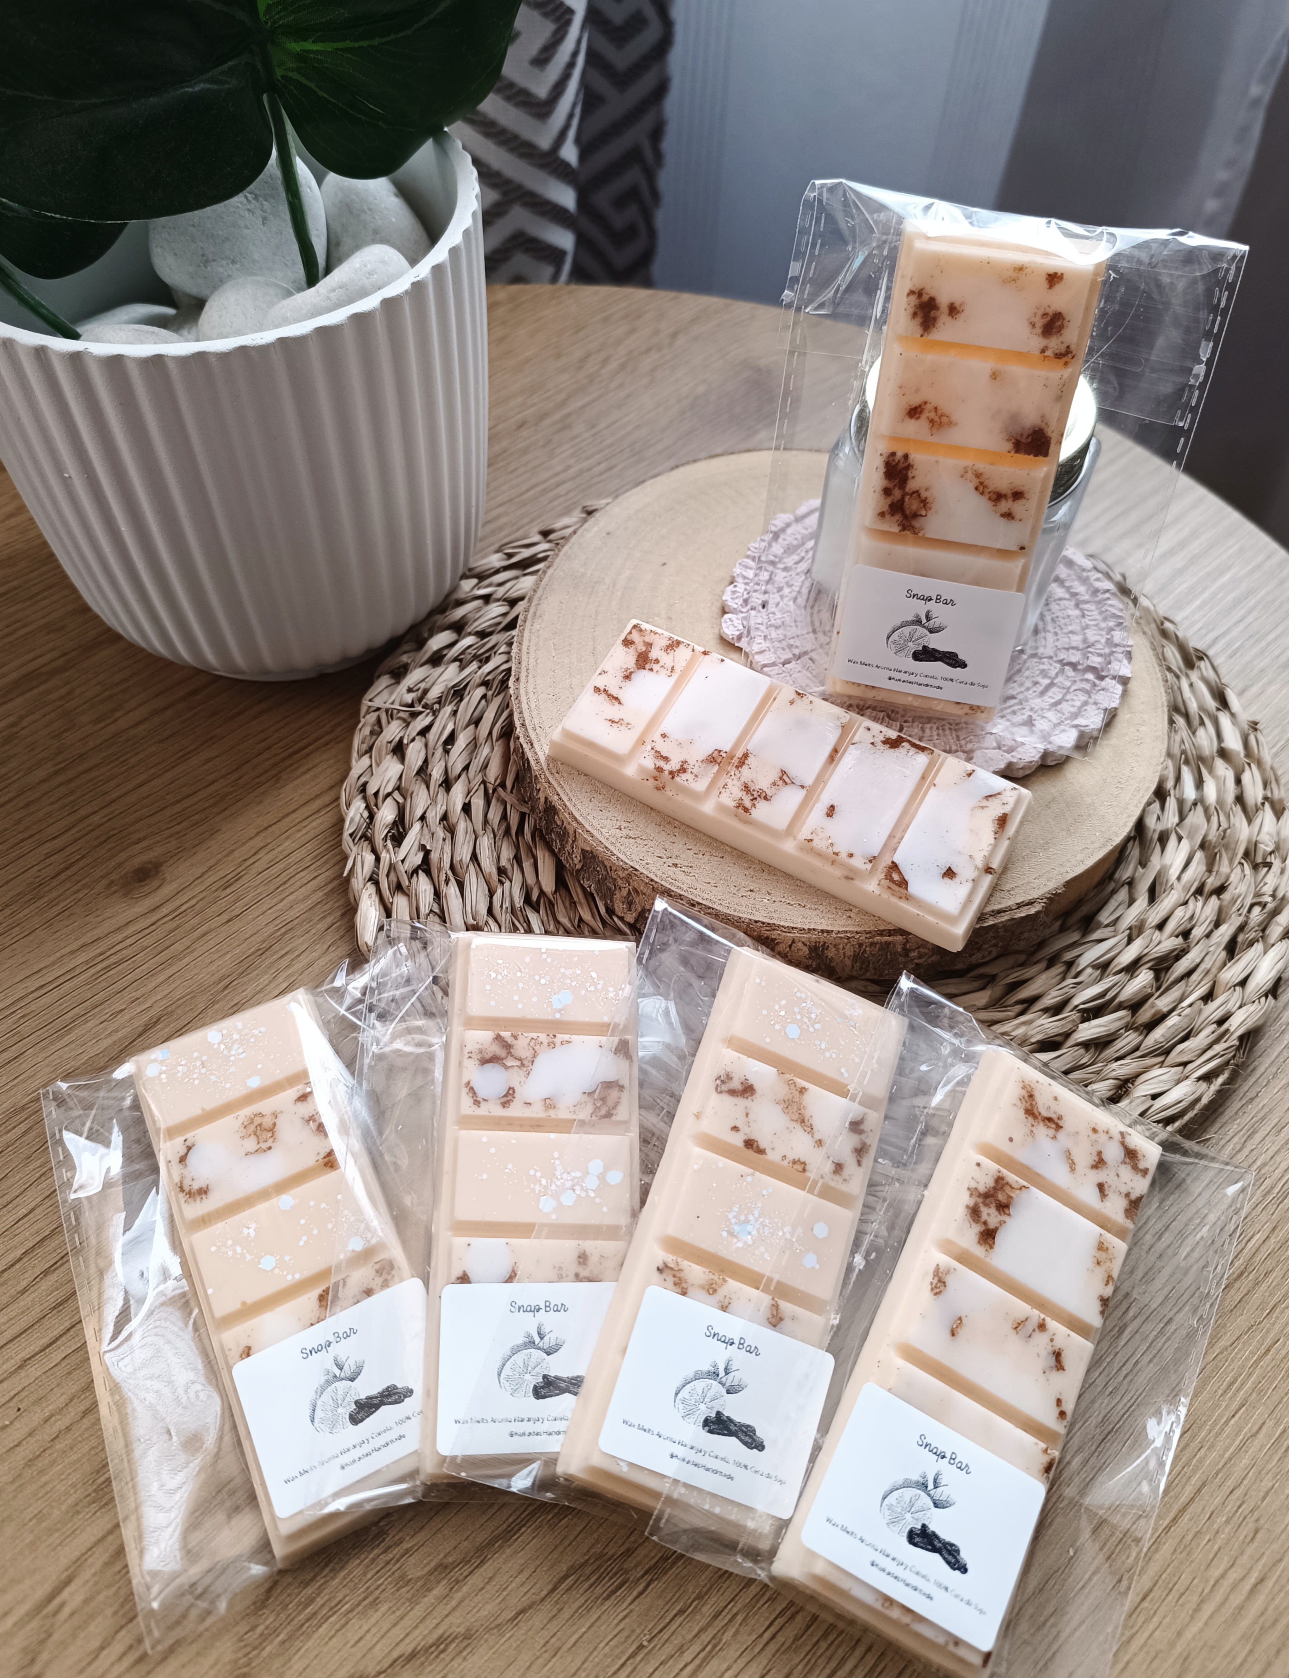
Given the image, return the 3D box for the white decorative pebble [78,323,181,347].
[{"bbox_3d":[-0.135,-0.129,0.313,0.034,0.019,0.026,1,55,-1],"label":"white decorative pebble"}]

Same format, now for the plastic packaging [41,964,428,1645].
[{"bbox_3d":[-0.082,0.096,0.280,0.094,0.014,0.130,-22,63,-15],"label":"plastic packaging"}]

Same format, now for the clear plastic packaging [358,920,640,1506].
[{"bbox_3d":[-0.022,0.081,0.277,0.093,0.014,0.129,3,64,-6],"label":"clear plastic packaging"}]

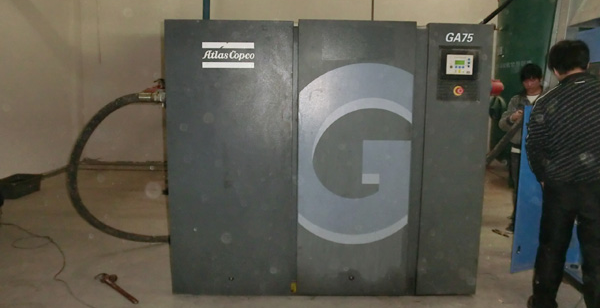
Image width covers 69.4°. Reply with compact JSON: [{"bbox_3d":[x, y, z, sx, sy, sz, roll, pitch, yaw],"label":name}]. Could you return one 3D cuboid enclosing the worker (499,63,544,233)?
[{"bbox_3d":[2.259,-0.052,4.347,0.560,1.680,0.420,4,8,22],"label":"worker"}]

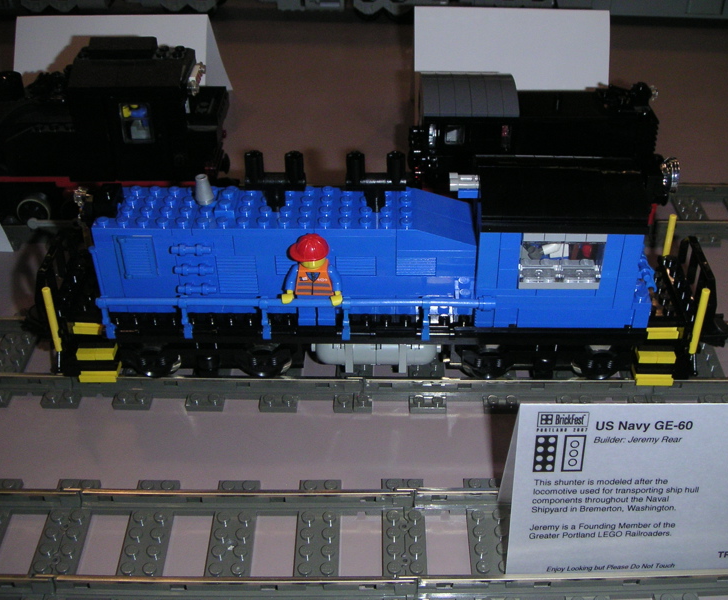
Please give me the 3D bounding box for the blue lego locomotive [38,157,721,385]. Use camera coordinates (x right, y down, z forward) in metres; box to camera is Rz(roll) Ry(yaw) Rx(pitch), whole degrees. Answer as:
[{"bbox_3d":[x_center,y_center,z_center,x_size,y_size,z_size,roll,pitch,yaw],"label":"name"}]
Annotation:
[{"bbox_3d":[0.006,-0.016,0.366,0.304,0.100,0.054,0,37,1],"label":"blue lego locomotive"}]

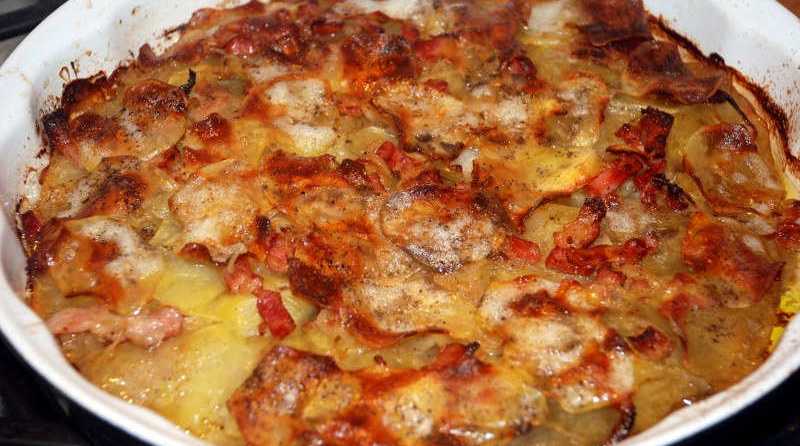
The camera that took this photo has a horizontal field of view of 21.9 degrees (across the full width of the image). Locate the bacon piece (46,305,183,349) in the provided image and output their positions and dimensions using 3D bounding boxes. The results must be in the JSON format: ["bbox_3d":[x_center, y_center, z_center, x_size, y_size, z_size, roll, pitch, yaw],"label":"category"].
[{"bbox_3d":[-0.088,0.032,0.637,0.043,0.009,0.012,0,41,1],"label":"bacon piece"}]

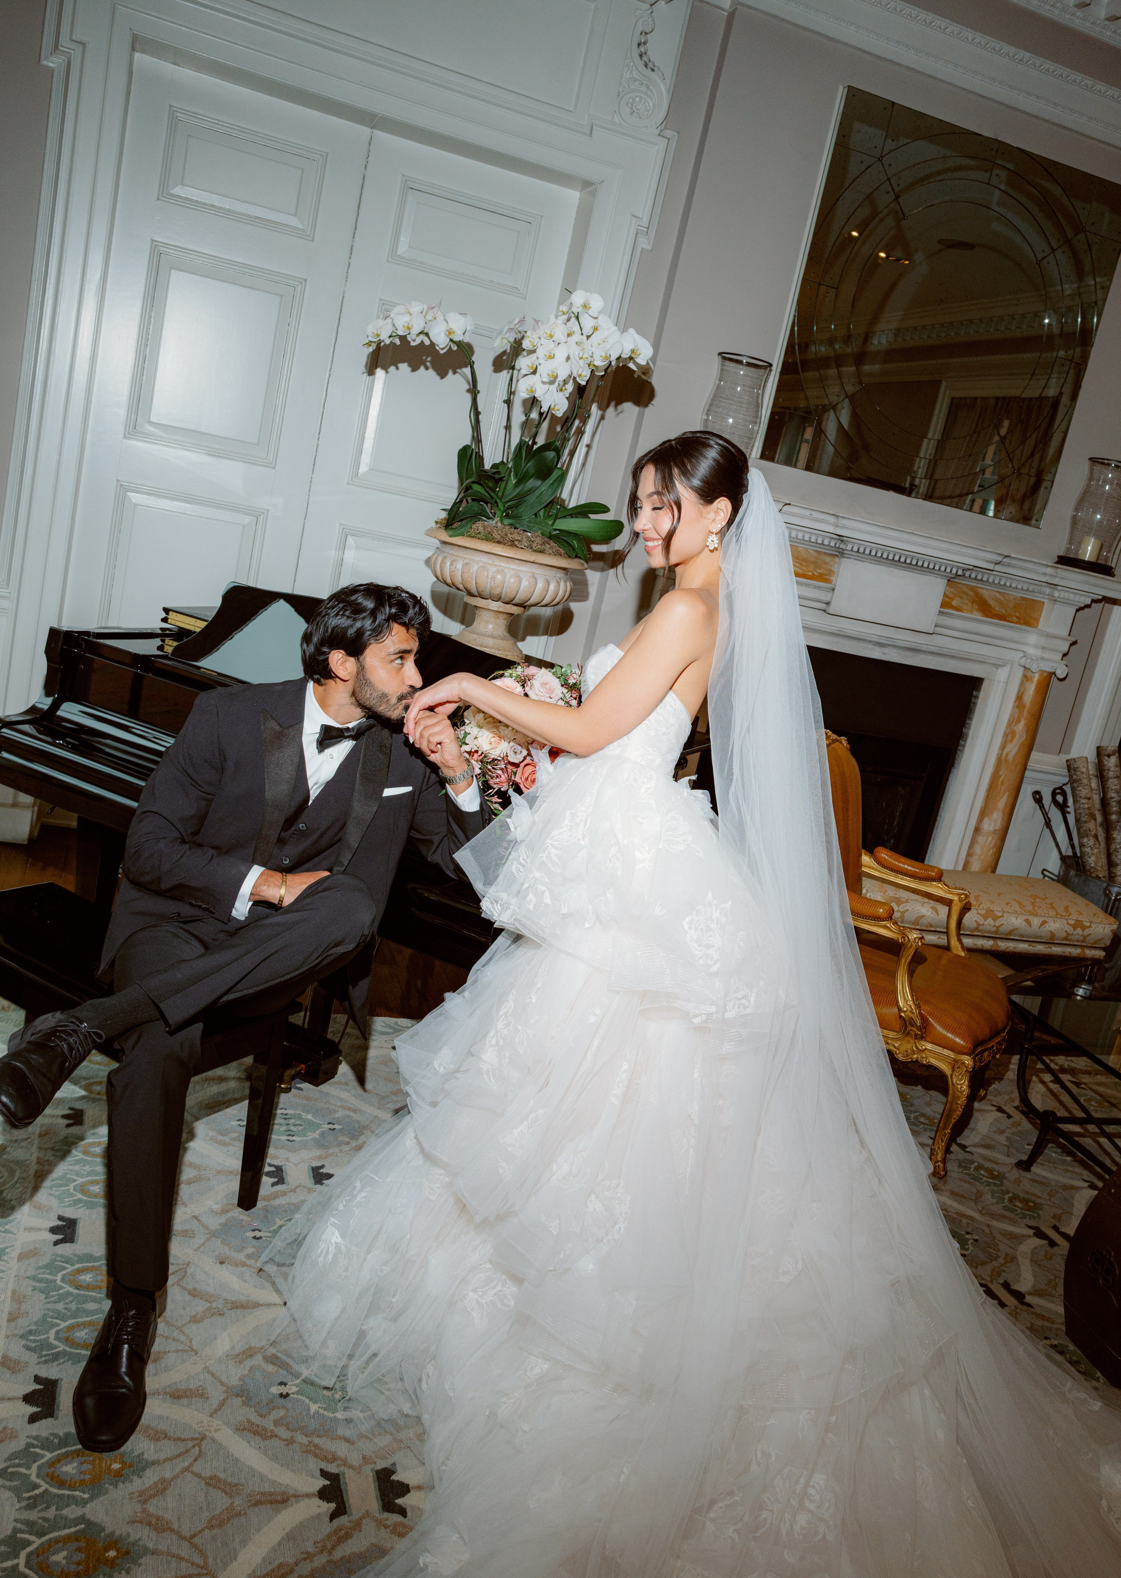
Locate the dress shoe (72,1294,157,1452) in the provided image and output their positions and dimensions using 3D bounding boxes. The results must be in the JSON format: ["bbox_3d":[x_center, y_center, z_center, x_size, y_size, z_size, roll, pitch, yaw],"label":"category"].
[{"bbox_3d":[-0.706,0.904,2.111,0.110,0.115,0.310,10,14,-11],"label":"dress shoe"}]

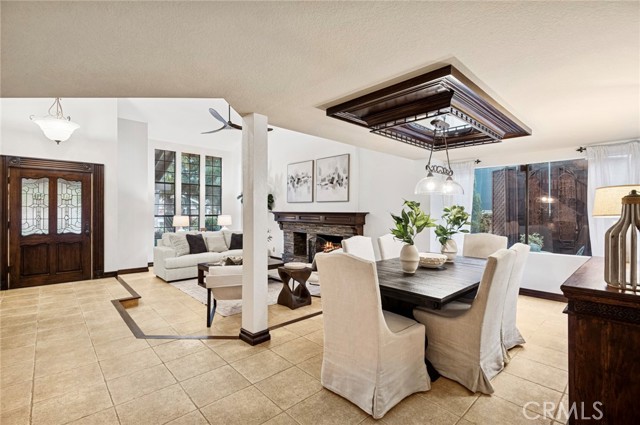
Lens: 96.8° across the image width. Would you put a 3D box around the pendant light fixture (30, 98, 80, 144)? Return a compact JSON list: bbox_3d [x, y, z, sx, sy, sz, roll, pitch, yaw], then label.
[{"bbox_3d":[-3.486,-1.224,3.744,0.470,0.660,0.470,0,0,-43],"label":"pendant light fixture"}]

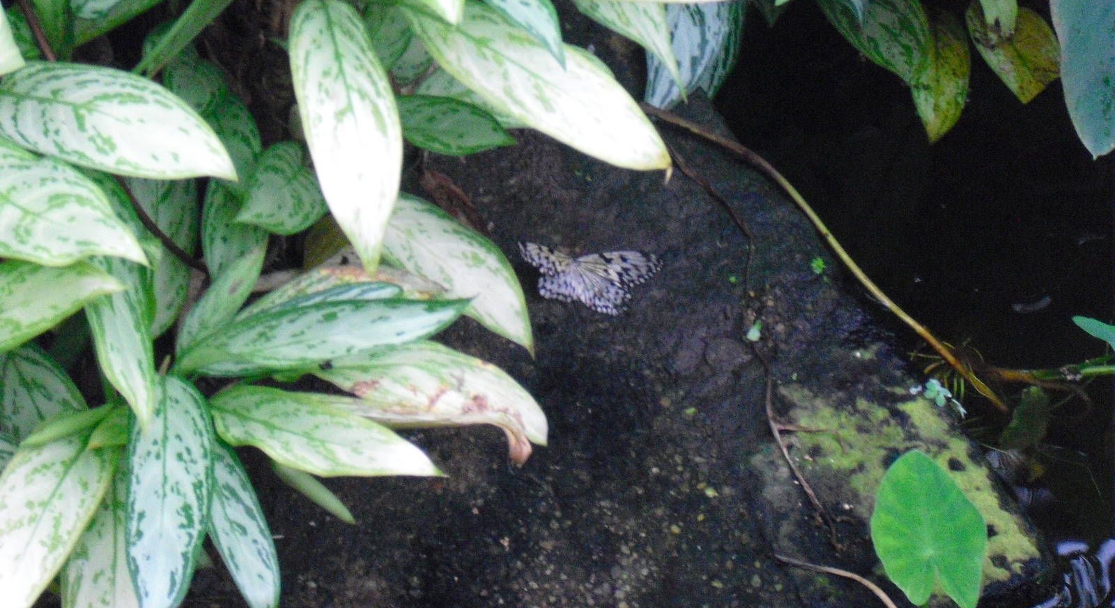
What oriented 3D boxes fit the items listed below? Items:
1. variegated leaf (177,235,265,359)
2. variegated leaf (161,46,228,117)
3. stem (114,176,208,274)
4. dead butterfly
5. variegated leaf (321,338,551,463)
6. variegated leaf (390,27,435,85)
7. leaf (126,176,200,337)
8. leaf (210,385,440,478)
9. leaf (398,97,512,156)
[{"bbox_3d":[-0.237,-0.004,2.430,0.036,0.106,0.020,46,14,34],"label":"variegated leaf"},{"bbox_3d":[-0.277,-0.164,2.620,0.060,0.085,0.025,-11,15,-8],"label":"variegated leaf"},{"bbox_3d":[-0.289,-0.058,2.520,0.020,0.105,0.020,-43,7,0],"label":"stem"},{"bbox_3d":[0.025,-0.020,2.640,0.113,0.020,0.072,5,42,6],"label":"dead butterfly"},{"bbox_3d":[-0.093,0.068,2.420,0.178,0.040,0.075,16,57,-6],"label":"variegated leaf"},{"bbox_3d":[-0.115,-0.203,2.720,0.050,0.020,0.066,9,72,-3],"label":"variegated leaf"},{"bbox_3d":[-0.292,-0.037,2.540,0.064,0.028,0.129,6,74,-10],"label":"leaf"},{"bbox_3d":[-0.162,0.089,2.420,0.172,0.025,0.049,15,62,12],"label":"leaf"},{"bbox_3d":[-0.083,-0.136,2.630,0.110,0.022,0.050,13,60,-5],"label":"leaf"}]

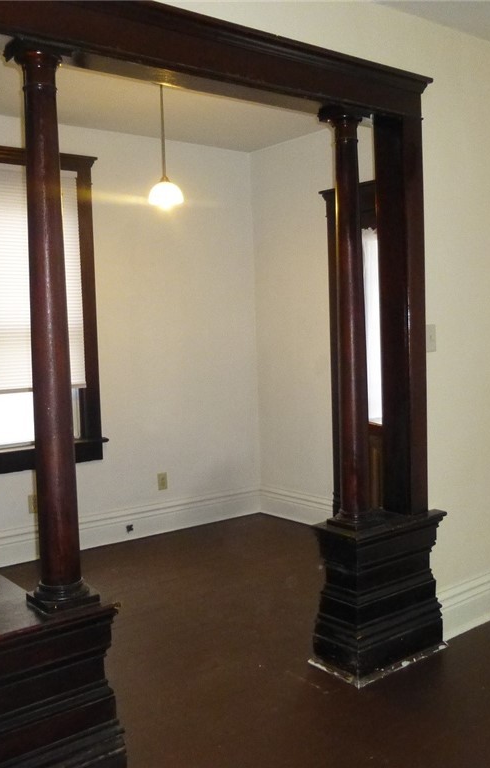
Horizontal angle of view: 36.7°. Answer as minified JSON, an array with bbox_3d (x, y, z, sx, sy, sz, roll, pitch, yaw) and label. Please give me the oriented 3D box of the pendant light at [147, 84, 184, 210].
[{"bbox_3d":[-0.419,-1.239,3.752,0.176,0.697,0.176,-2,4,0],"label":"pendant light"}]

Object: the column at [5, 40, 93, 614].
[{"bbox_3d":[-0.559,-0.148,2.163,0.177,1.616,0.173,-5,5,-38],"label":"column"}]

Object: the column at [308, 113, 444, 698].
[{"bbox_3d":[0.535,0.054,3.077,0.572,2.223,0.326,-5,5,-38],"label":"column"}]

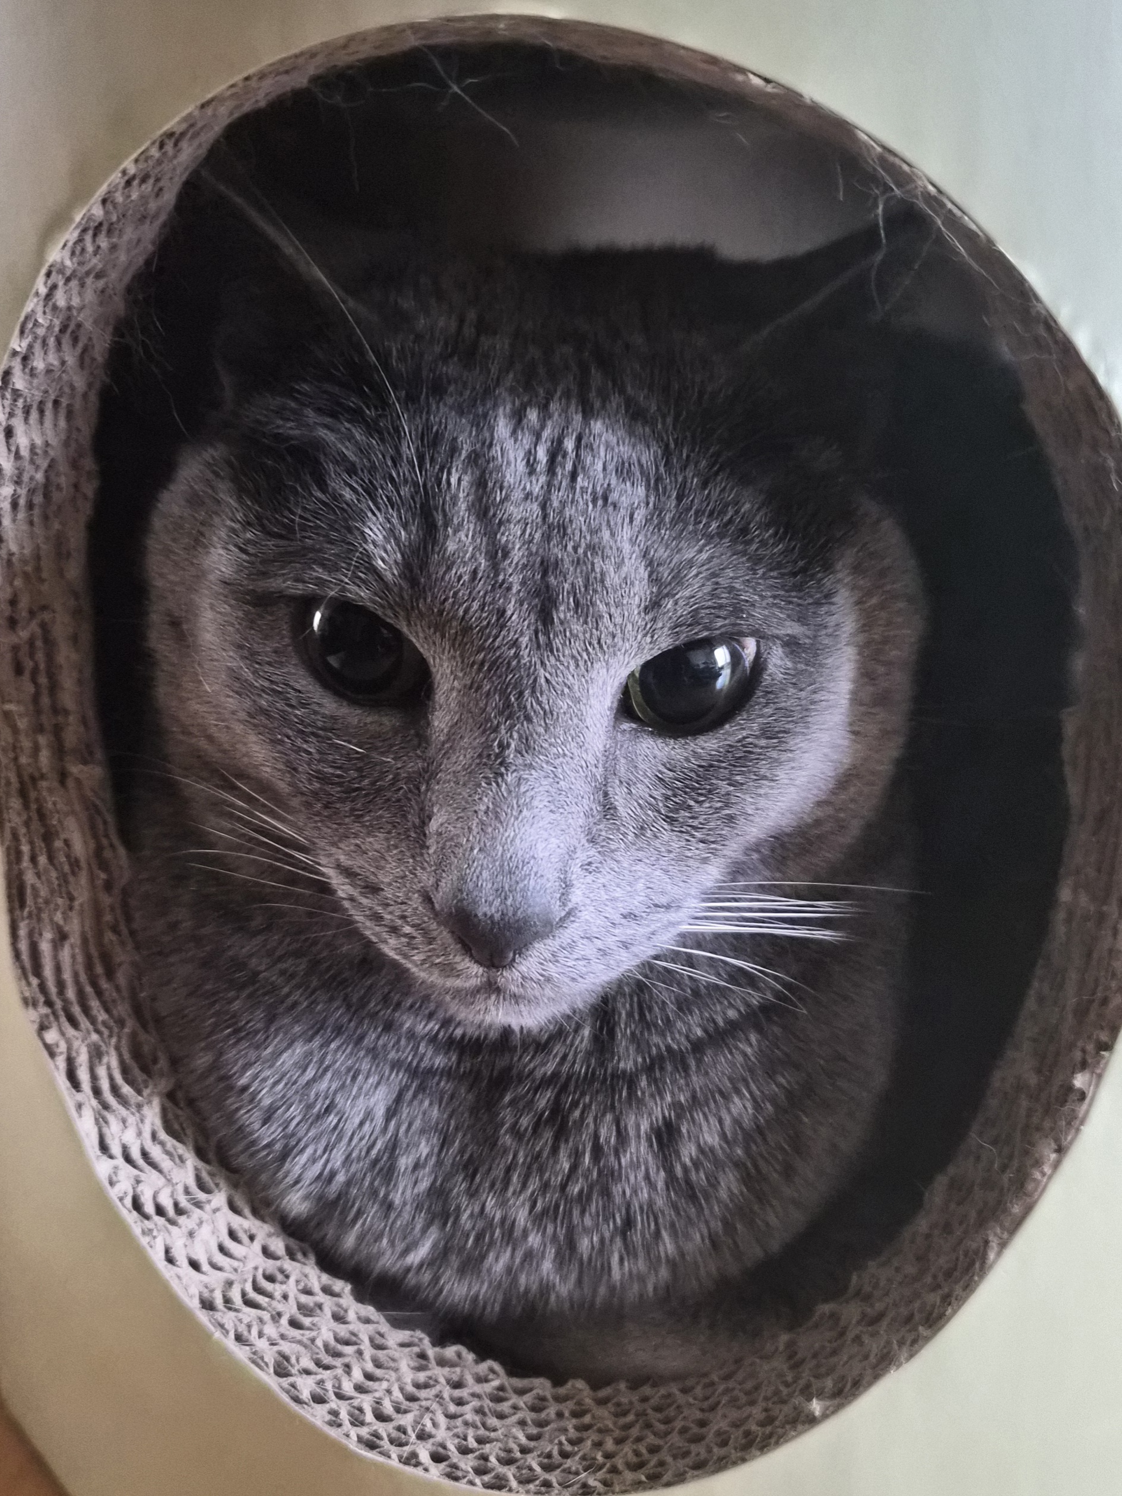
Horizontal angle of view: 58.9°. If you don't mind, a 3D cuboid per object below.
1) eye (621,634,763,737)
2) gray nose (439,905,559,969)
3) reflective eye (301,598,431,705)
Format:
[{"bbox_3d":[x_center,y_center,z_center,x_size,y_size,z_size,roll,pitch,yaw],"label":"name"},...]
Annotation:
[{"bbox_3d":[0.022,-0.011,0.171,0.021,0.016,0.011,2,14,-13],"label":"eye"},{"bbox_3d":[-0.009,0.029,0.152,0.018,0.009,0.009,6,21,1],"label":"gray nose"},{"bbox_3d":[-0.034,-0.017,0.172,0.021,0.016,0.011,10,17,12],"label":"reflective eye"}]

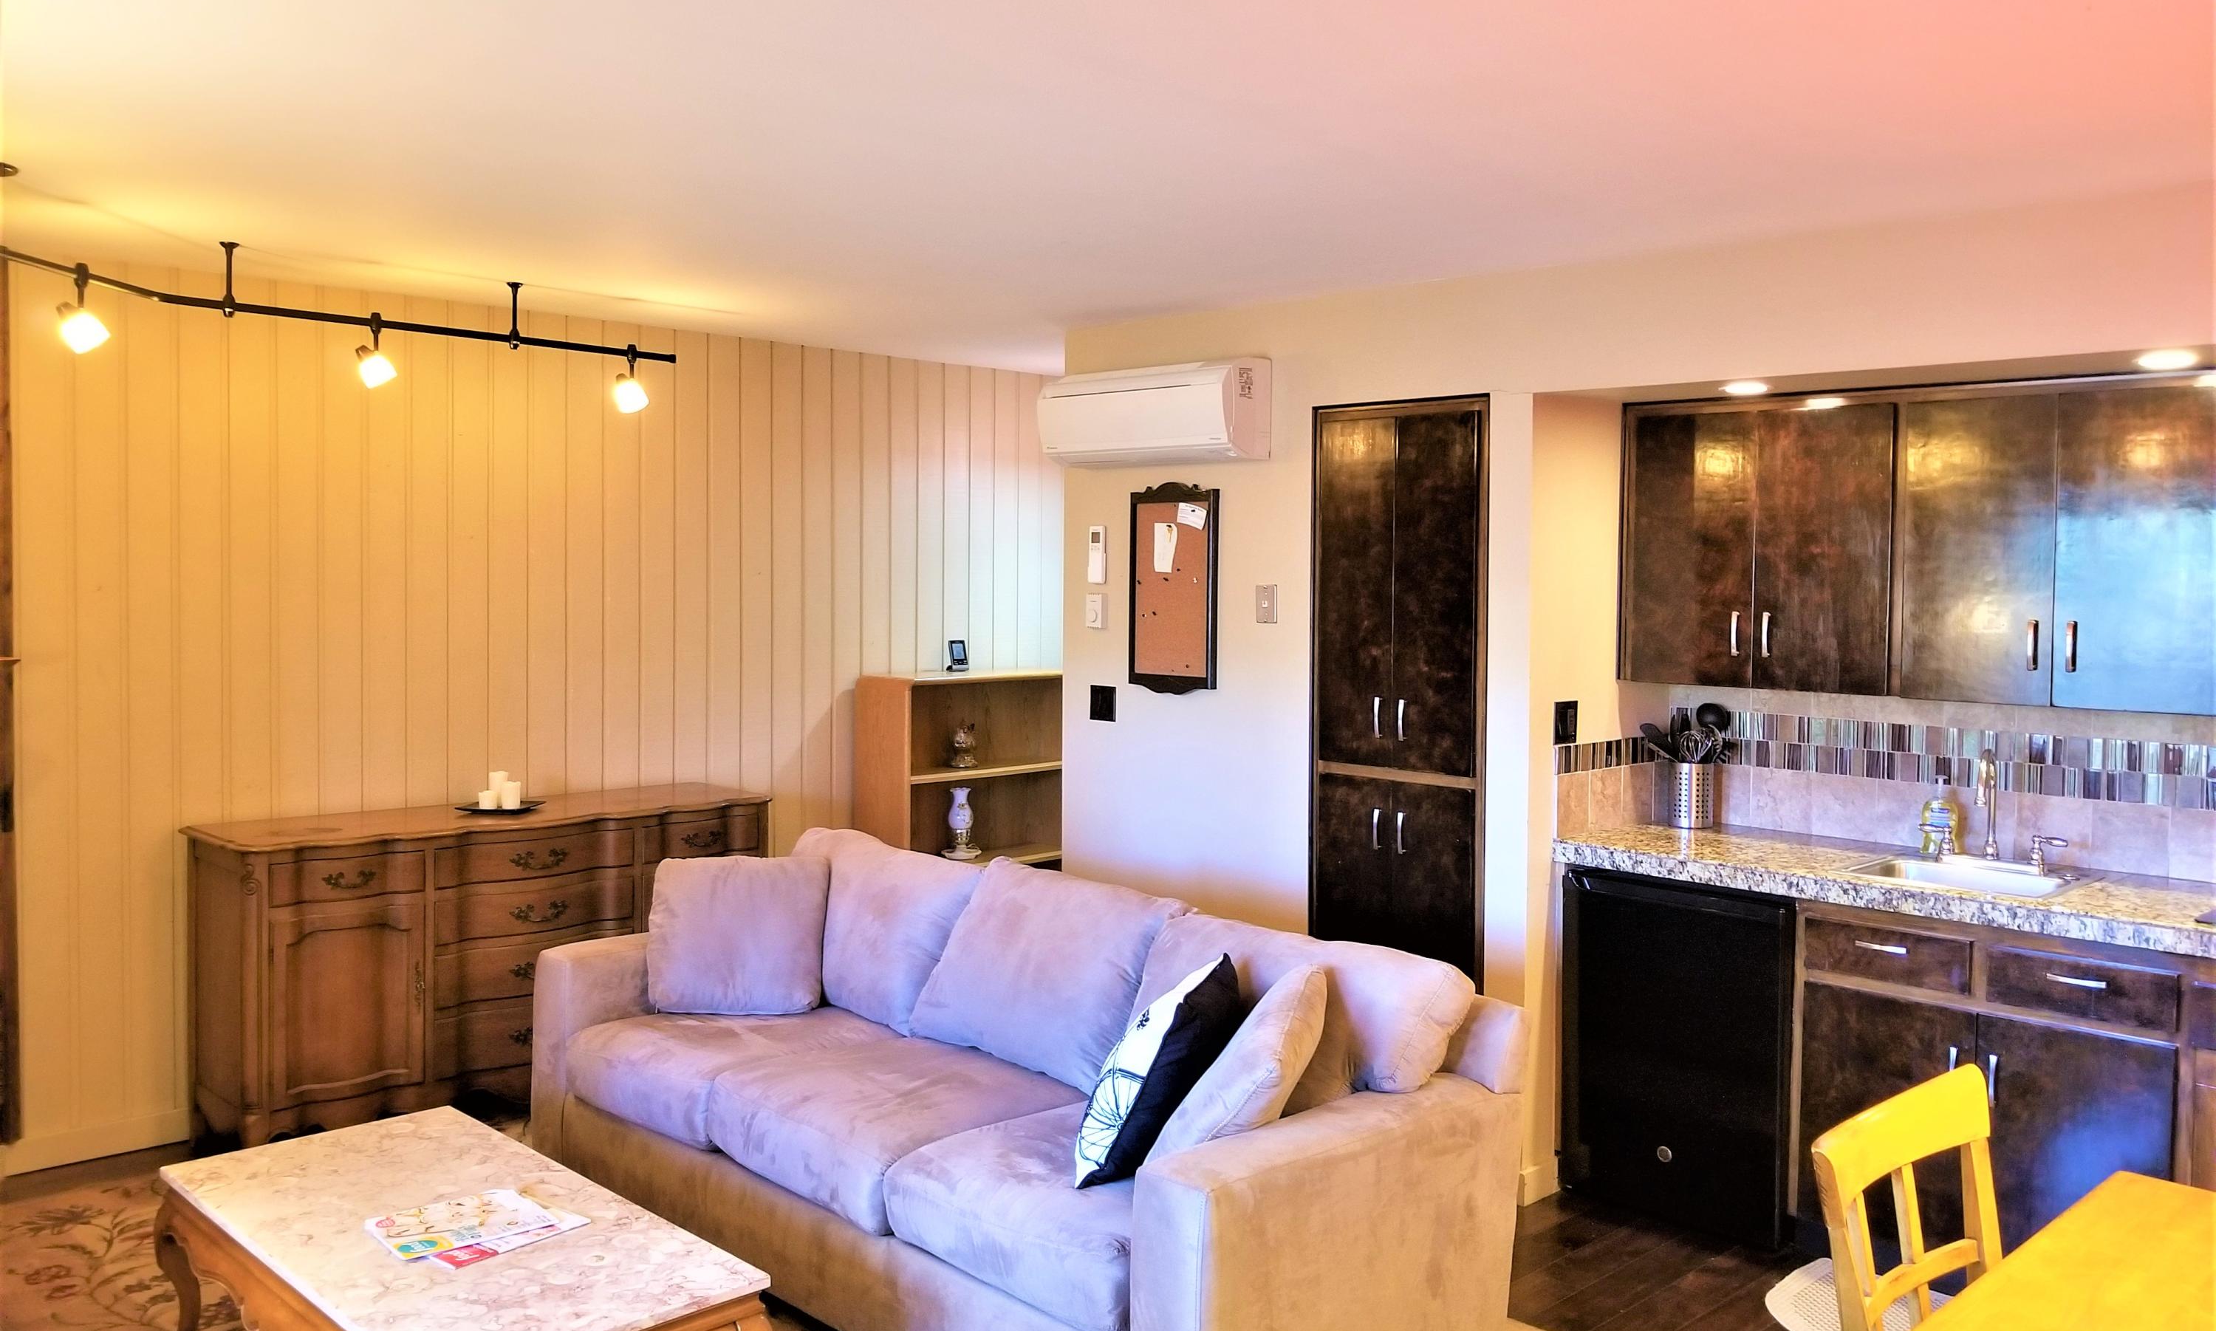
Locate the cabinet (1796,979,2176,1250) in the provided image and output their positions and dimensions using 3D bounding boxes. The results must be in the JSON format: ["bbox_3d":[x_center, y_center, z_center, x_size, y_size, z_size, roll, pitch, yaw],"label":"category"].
[{"bbox_3d":[2.092,1.053,3.874,0.770,0.600,0.530,4,5,44],"label":"cabinet"}]

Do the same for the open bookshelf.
[{"bbox_3d":[-0.529,0.636,6.504,0.330,1.210,0.880,4,5,44],"label":"open bookshelf"}]

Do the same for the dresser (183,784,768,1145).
[{"bbox_3d":[-1.829,0.883,5.017,0.570,0.873,1.580,4,5,44],"label":"dresser"}]

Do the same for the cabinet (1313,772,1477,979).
[{"bbox_3d":[0.912,0.794,4.680,0.520,1.000,0.420,4,5,44],"label":"cabinet"}]

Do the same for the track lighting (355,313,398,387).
[{"bbox_3d":[-1.959,-0.848,4.485,0.120,0.200,0.090,1,4,14],"label":"track lighting"}]

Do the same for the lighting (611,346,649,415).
[{"bbox_3d":[-1.437,-0.873,5.061,0.120,0.210,0.090,1,4,14],"label":"lighting"}]

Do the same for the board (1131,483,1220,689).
[{"bbox_3d":[0.201,-0.230,5.025,0.360,0.635,0.030,4,5,44],"label":"board"}]

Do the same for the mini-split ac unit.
[{"bbox_3d":[0.116,-0.747,4.948,0.770,0.290,0.220,4,5,44],"label":"mini-split ac unit"}]

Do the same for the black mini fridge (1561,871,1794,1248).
[{"bbox_3d":[1.585,0.959,4.309,0.580,0.853,0.563,-3,4,-44],"label":"black mini fridge"}]

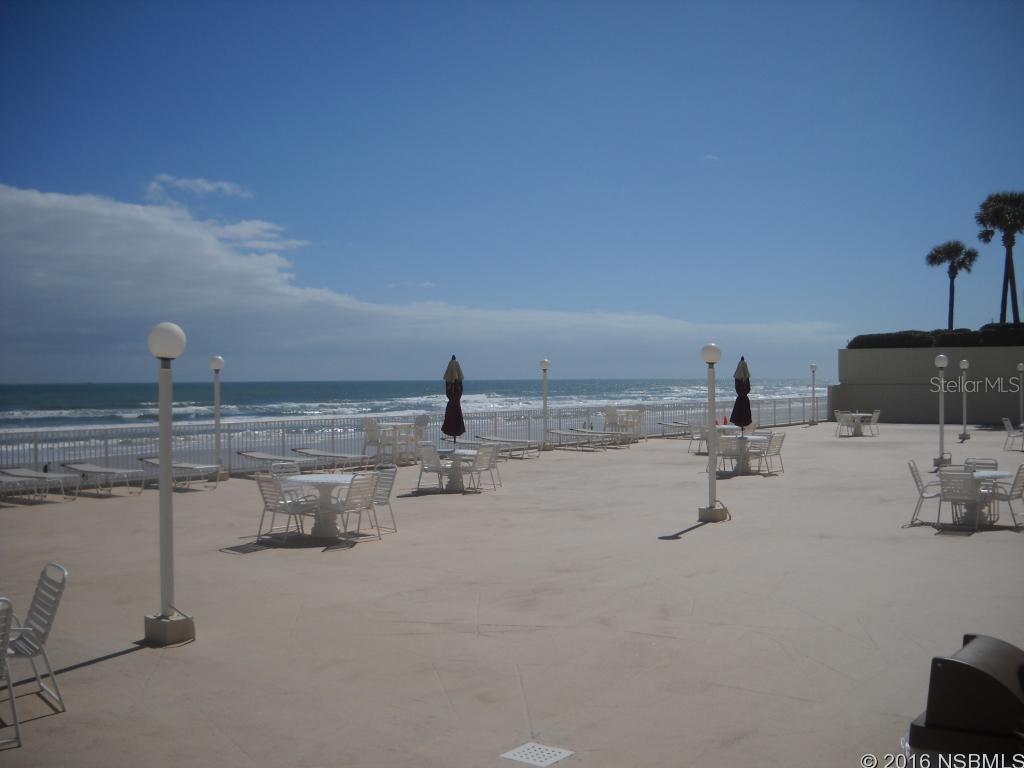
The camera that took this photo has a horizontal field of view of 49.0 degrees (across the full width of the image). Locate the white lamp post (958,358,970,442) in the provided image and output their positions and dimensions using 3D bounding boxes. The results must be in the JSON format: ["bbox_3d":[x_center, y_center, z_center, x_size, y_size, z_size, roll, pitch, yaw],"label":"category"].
[{"bbox_3d":[14.268,0.497,35.427,0.330,2.520,0.330,0,0,38],"label":"white lamp post"}]

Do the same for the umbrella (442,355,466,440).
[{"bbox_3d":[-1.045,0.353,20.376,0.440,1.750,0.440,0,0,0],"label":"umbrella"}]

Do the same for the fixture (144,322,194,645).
[{"bbox_3d":[-2.656,0.747,8.680,0.295,2.455,0.295,0,0,42],"label":"fixture"}]

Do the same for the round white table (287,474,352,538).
[{"bbox_3d":[-2.438,1.613,14.717,1.050,0.735,1.050,0,0,-9],"label":"round white table"}]

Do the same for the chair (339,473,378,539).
[{"bbox_3d":[-2.026,1.554,14.180,0.620,0.860,0.560,0,0,40],"label":"chair"}]

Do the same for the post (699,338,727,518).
[{"bbox_3d":[2.847,0.684,15.995,0.330,2.520,0.330,0,0,38],"label":"post"}]

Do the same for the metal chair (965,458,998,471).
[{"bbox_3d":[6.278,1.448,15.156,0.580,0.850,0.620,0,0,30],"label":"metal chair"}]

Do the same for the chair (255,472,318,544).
[{"bbox_3d":[-2.786,1.523,13.949,0.580,0.850,0.620,0,0,44],"label":"chair"}]

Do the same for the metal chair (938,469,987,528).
[{"bbox_3d":[6.067,1.517,15.256,0.560,0.860,0.620,0,0,27],"label":"metal chair"}]

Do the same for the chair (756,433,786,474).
[{"bbox_3d":[5.261,1.413,23.335,0.620,0.850,0.580,0,0,44],"label":"chair"}]

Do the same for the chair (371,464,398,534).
[{"bbox_3d":[-1.913,1.546,14.984,0.620,0.860,0.560,-1,0,-41],"label":"chair"}]

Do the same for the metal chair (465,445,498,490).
[{"bbox_3d":[-0.672,1.502,20.359,0.620,0.860,0.560,0,0,41],"label":"metal chair"}]

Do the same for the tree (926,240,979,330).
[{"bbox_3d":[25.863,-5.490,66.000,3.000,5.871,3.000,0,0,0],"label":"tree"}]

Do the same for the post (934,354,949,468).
[{"bbox_3d":[9.695,0.606,25.339,0.330,2.520,0.330,0,0,38],"label":"post"}]

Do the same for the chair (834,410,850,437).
[{"bbox_3d":[11.036,1.297,37.165,0.620,0.850,0.580,0,0,-3],"label":"chair"}]

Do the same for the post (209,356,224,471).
[{"bbox_3d":[-6.486,0.655,24.754,0.330,2.520,0.330,0,0,38],"label":"post"}]

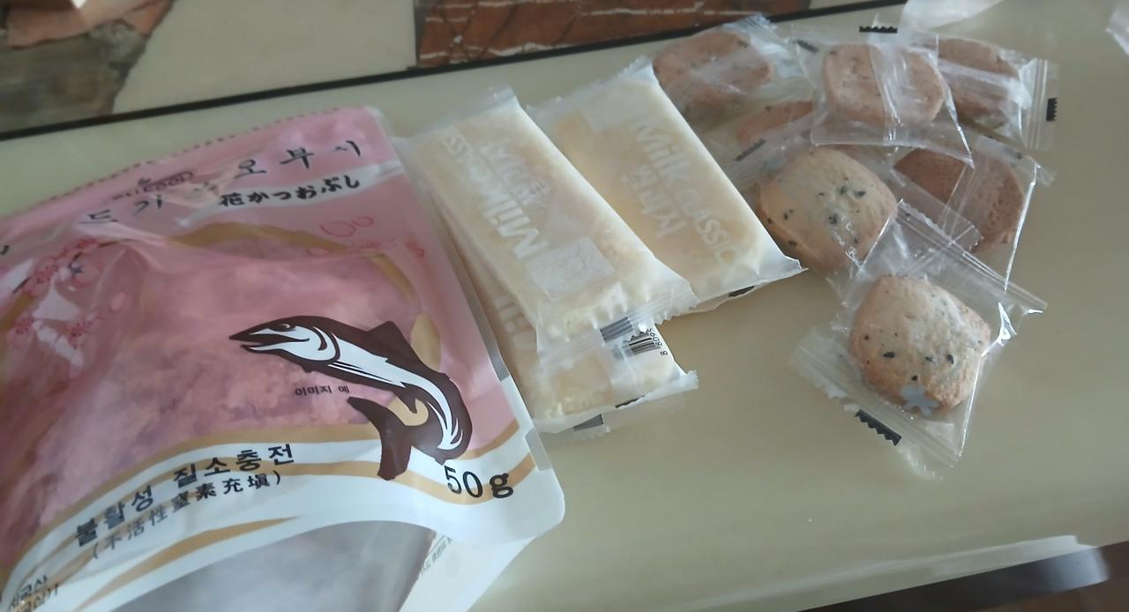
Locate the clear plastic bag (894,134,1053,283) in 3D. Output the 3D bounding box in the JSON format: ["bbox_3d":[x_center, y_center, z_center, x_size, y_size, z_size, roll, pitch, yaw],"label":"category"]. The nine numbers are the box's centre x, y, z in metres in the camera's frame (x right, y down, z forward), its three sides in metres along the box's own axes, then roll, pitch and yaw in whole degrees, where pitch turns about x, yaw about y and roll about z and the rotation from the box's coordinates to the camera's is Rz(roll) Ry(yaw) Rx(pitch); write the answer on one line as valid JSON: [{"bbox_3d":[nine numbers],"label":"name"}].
[{"bbox_3d":[0.151,-0.040,0.325,0.060,0.015,0.072,20,58,15],"label":"clear plastic bag"}]

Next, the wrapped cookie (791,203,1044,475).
[{"bbox_3d":[0.125,0.006,0.294,0.062,0.015,0.078,34,63,22],"label":"wrapped cookie"}]

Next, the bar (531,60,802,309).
[{"bbox_3d":[0.035,-0.050,0.334,0.057,0.017,0.125,-20,57,-12],"label":"bar"}]

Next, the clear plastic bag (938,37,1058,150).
[{"bbox_3d":[0.172,-0.093,0.361,0.074,0.015,0.059,17,58,13],"label":"clear plastic bag"}]

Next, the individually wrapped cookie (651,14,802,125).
[{"bbox_3d":[0.064,-0.104,0.371,0.072,0.015,0.058,-24,58,-14],"label":"individually wrapped cookie"}]

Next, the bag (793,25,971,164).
[{"bbox_3d":[0.131,-0.091,0.354,0.063,0.016,0.075,3,55,3],"label":"bag"}]

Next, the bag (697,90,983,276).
[{"bbox_3d":[0.103,-0.042,0.321,0.065,0.021,0.082,-34,62,-24],"label":"bag"}]

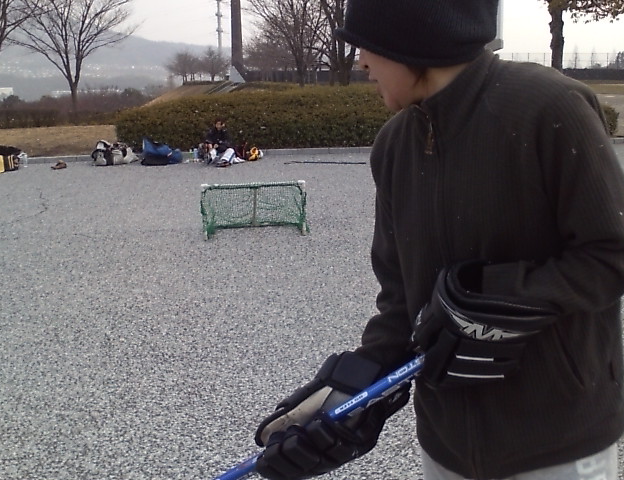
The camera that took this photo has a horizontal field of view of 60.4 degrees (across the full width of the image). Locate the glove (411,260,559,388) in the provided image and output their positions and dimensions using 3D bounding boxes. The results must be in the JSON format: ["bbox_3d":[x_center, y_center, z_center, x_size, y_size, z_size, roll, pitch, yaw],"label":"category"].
[{"bbox_3d":[0.252,0.121,0.780,0.175,0.165,0.145,13,18,12],"label":"glove"}]

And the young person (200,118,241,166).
[{"bbox_3d":[-1.521,-1.673,8.910,0.680,0.760,0.850,-2,18,-9],"label":"young person"}]

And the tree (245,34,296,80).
[{"bbox_3d":[-3.870,-16.785,50.000,4.850,4.380,4.800,0,18,-4],"label":"tree"}]

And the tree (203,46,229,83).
[{"bbox_3d":[-9.618,-17.624,54.000,2.820,3.730,3.000,-2,18,-9],"label":"tree"}]

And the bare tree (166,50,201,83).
[{"bbox_3d":[-12.941,-17.372,54.000,3.420,3.220,3.200,-3,18,-12],"label":"bare tree"}]

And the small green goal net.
[{"bbox_3d":[-0.559,-0.326,5.149,0.950,0.530,0.400,-2,18,-10],"label":"small green goal net"}]

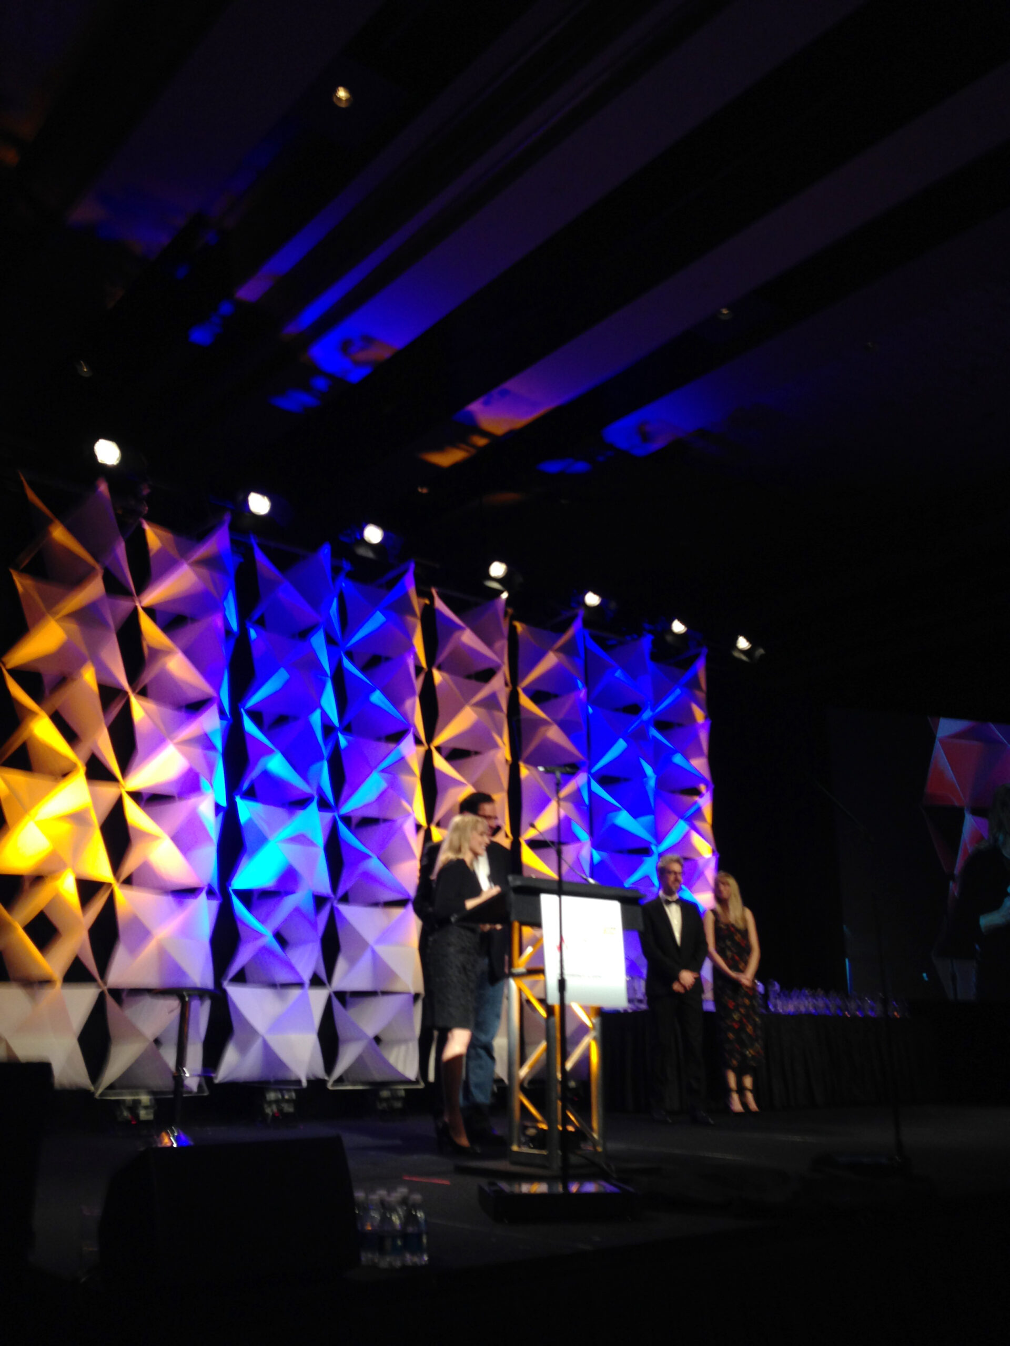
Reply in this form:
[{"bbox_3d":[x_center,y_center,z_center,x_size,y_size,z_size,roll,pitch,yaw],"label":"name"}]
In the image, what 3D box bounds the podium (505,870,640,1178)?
[{"bbox_3d":[0.260,1.735,6.390,0.840,1.320,0.450,12,-18,-39],"label":"podium"}]

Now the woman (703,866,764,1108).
[{"bbox_3d":[1.665,2.326,9.507,0.440,1.710,0.310,5,-15,-19],"label":"woman"}]

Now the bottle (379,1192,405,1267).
[{"bbox_3d":[-0.339,1.668,3.854,0.066,0.200,0.066,0,-14,0],"label":"bottle"}]

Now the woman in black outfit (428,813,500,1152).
[{"bbox_3d":[-0.214,1.658,7.003,0.440,1.770,0.460,-8,-16,29],"label":"woman in black outfit"}]

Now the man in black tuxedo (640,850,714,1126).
[{"bbox_3d":[1.147,2.113,8.773,0.520,1.760,0.340,6,-15,-22],"label":"man in black tuxedo"}]

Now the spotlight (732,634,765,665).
[{"bbox_3d":[2.396,-0.232,12.600,0.280,0.280,0.300,4,8,-15],"label":"spotlight"}]

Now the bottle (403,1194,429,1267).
[{"bbox_3d":[-0.267,1.674,3.877,0.066,0.200,0.066,0,-14,0],"label":"bottle"}]

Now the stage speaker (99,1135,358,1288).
[{"bbox_3d":[-0.823,1.587,3.859,0.620,0.360,0.490,10,-17,-35],"label":"stage speaker"}]

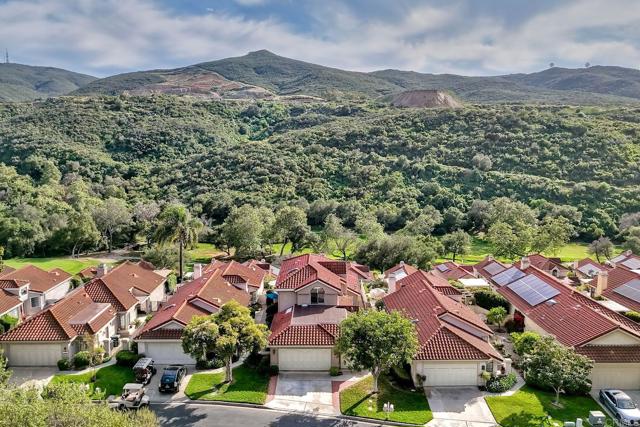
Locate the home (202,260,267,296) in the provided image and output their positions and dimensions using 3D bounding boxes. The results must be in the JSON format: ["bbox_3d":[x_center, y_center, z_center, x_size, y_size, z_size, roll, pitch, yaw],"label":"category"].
[{"bbox_3d":[-11.153,8.774,62.049,8.600,5.000,8.500,0,10,0],"label":"home"}]

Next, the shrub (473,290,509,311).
[{"bbox_3d":[22.489,11.474,60.638,4.000,1.800,2.400,0,10,0],"label":"shrub"}]

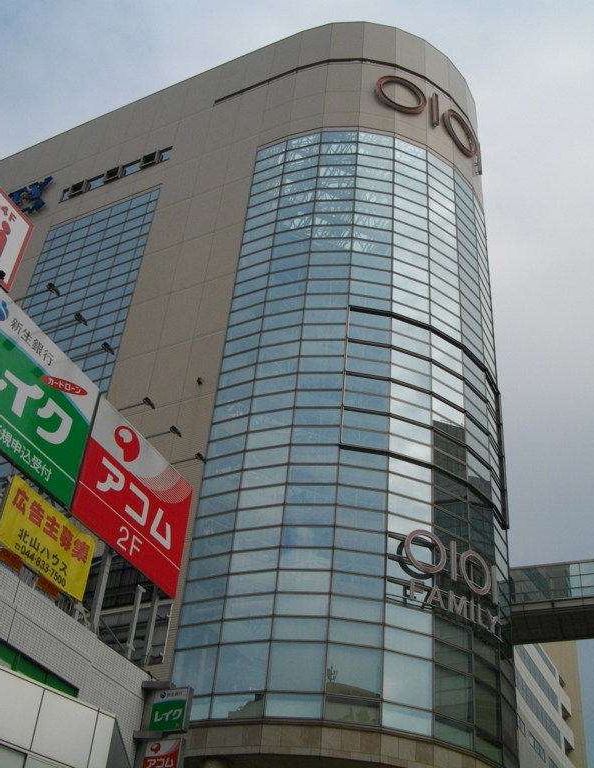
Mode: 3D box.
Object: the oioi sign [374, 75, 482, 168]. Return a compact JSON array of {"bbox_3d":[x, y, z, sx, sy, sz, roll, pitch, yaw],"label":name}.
[{"bbox_3d":[8.182,-15.842,54.941,8.342,3.104,1.358,26,-42,-24],"label":"oioi sign"}]

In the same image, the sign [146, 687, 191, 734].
[{"bbox_3d":[-2.655,6.956,19.454,0.860,0.930,0.240,-12,-41,22],"label":"sign"}]

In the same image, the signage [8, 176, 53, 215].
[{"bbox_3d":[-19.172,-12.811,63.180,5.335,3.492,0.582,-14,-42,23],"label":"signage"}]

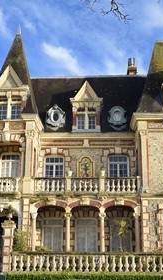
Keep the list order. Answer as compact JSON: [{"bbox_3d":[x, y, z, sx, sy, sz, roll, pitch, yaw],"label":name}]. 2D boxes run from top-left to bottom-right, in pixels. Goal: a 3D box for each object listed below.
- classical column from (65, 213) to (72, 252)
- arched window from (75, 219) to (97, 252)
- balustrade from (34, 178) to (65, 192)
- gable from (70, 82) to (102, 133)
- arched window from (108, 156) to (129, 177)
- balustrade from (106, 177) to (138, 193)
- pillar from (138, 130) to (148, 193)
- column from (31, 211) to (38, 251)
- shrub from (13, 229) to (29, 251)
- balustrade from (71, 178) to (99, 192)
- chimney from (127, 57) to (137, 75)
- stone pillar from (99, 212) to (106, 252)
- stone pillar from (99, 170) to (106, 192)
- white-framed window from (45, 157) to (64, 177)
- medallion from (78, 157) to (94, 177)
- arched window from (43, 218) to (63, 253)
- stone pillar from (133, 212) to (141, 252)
[{"bbox_3d":[-0.746,5.420,22.745,0.350,2.519,0.350,0,-18,1],"label":"classical column"},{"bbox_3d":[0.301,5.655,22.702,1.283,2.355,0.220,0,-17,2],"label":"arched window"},{"bbox_3d":[-1.673,2.464,21.421,1.751,0.880,0.280,0,-17,2],"label":"balustrade"},{"bbox_3d":[0.338,-1.986,25.606,2.146,3.531,1.300,0,-17,2],"label":"gable"},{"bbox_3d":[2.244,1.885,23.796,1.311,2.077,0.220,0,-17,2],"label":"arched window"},{"bbox_3d":[2.149,2.446,21.266,1.726,0.873,0.280,0,-17,2],"label":"balustrade"},{"bbox_3d":[3.619,1.256,23.319,0.460,3.733,0.380,0,-18,1],"label":"pillar"},{"bbox_3d":[-2.461,5.082,20.570,0.340,2.600,0.340,0,-18,1],"label":"column"},{"bbox_3d":[-2.653,4.701,17.440,0.800,1.520,0.750,0,-18,1],"label":"shrub"},{"bbox_3d":[0.231,2.455,21.344,1.578,0.876,0.280,0,-17,2],"label":"balustrade"},{"bbox_3d":[4.334,-6.241,33.737,0.720,1.799,0.680,0,-18,1],"label":"chimney"},{"bbox_3d":[1.213,5.417,22.713,0.350,2.524,0.350,0,-18,1],"label":"stone pillar"},{"bbox_3d":[1.134,2.296,21.452,0.310,1.200,0.300,0,-18,1],"label":"stone pillar"},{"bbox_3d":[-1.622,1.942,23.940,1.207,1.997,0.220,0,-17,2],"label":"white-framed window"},{"bbox_3d":[0.296,1.653,23.383,1.000,1.430,0.100,0,-18,1],"label":"medallion"},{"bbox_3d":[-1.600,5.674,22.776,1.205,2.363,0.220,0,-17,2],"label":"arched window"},{"bbox_3d":[2.866,4.960,20.557,0.383,2.347,0.400,0,-17,2],"label":"stone pillar"}]

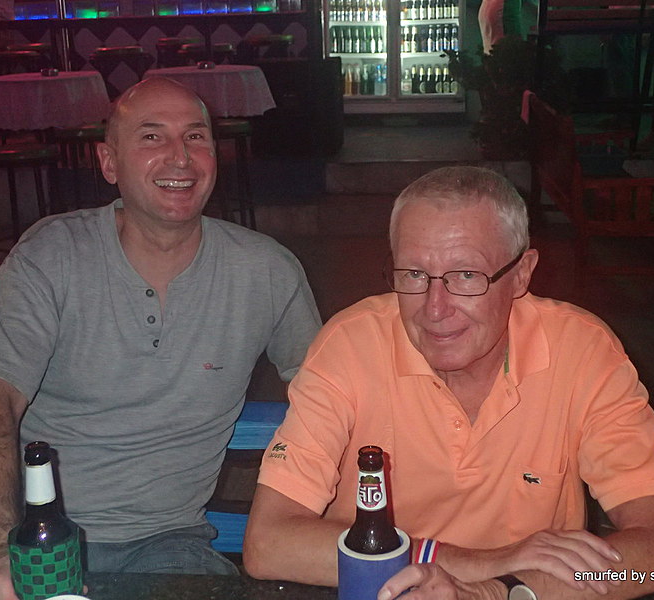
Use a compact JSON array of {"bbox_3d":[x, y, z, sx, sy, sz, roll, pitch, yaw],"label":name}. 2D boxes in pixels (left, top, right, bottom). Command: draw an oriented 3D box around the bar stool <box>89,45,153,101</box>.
[{"bbox_3d":[-1.304,-1.216,6.798,0.400,0.740,0.400,-1,15,0],"label":"bar stool"}]

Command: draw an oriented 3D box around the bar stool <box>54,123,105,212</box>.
[{"bbox_3d":[-1.324,-0.571,5.848,0.400,0.740,0.400,-1,15,0],"label":"bar stool"}]

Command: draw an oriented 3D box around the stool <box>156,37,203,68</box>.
[{"bbox_3d":[-1.068,-1.535,7.848,0.400,0.740,0.400,-1,15,0],"label":"stool"}]

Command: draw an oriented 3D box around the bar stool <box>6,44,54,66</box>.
[{"bbox_3d":[-2.144,-1.490,7.798,0.400,0.740,0.400,-1,15,0],"label":"bar stool"}]

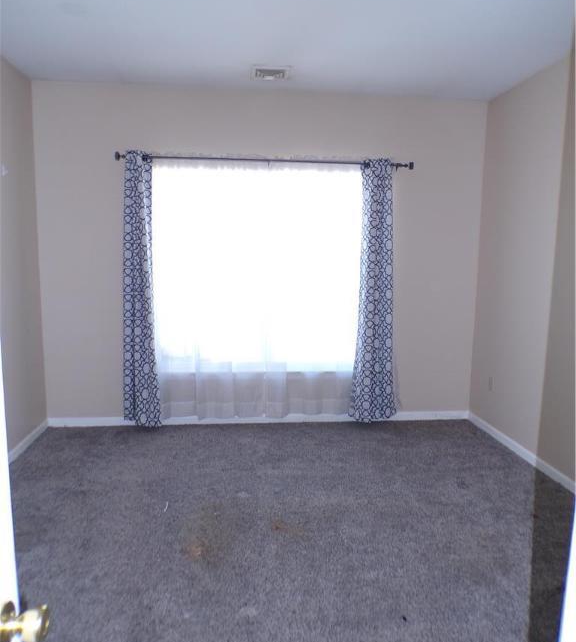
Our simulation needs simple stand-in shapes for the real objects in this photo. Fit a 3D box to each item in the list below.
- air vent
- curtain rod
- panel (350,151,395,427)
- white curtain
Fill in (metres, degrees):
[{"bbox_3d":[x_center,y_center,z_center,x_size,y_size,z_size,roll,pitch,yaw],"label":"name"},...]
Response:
[{"bbox_3d":[-0.119,-1.719,3.732,0.290,0.030,0.310,0,7,-6],"label":"air vent"},{"bbox_3d":[-0.151,-1.230,4.112,2.310,0.070,0.090,0,7,-6],"label":"curtain rod"},{"bbox_3d":[0.696,-0.205,4.331,0.340,2.125,0.120,0,7,-6],"label":"panel"},{"bbox_3d":[-0.197,-0.231,4.260,1.820,2.090,0.080,0,7,-6],"label":"white curtain"}]

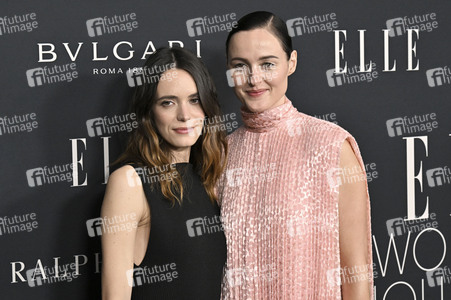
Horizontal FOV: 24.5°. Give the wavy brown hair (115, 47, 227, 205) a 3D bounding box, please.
[{"bbox_3d":[-0.126,-0.055,2.390,0.250,0.355,0.240,-4,4,-16],"label":"wavy brown hair"}]

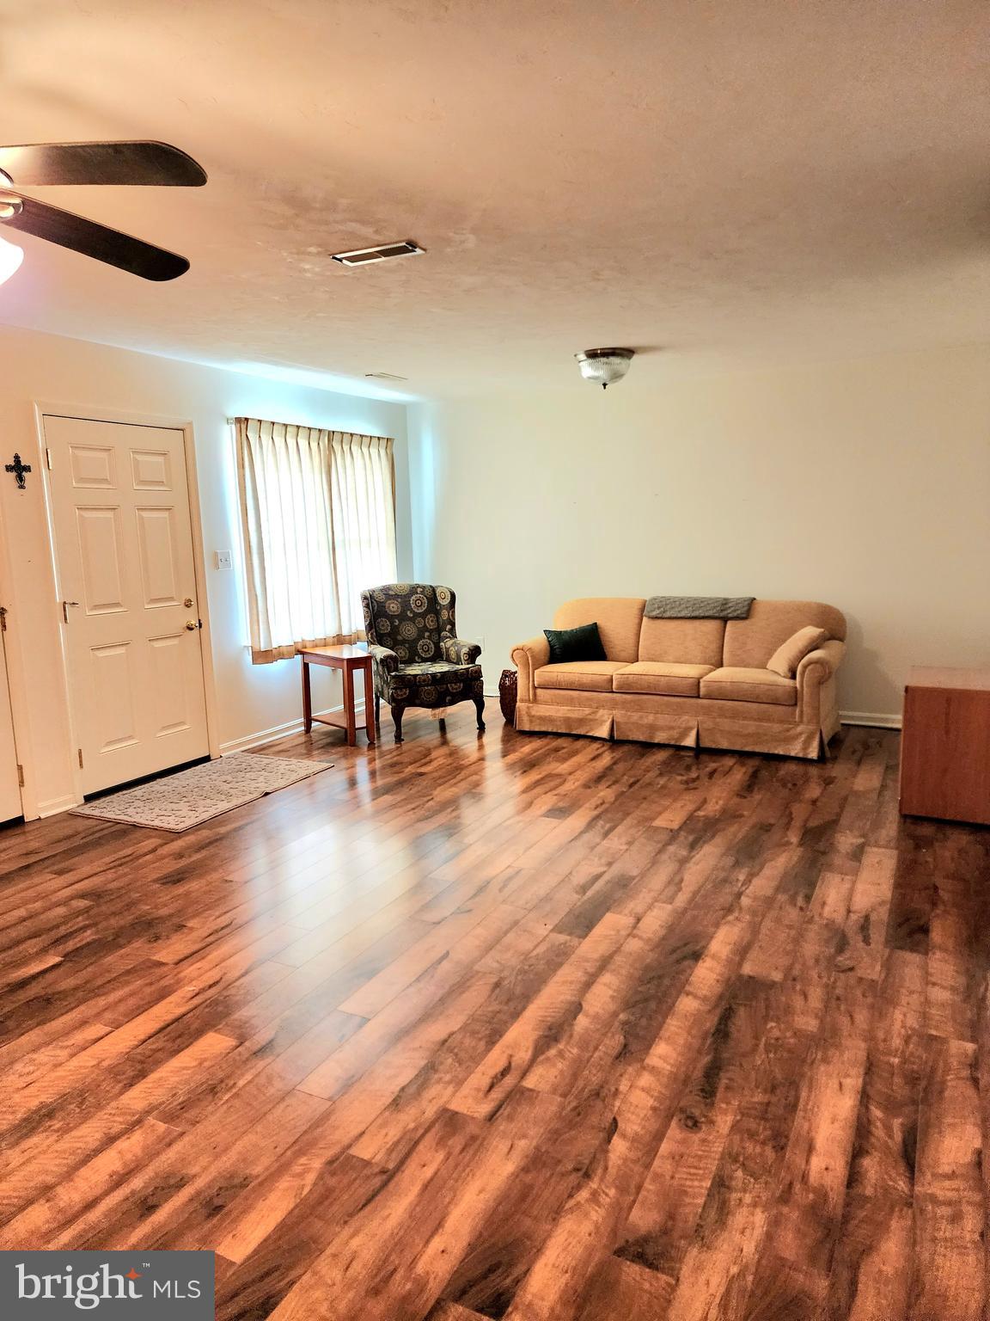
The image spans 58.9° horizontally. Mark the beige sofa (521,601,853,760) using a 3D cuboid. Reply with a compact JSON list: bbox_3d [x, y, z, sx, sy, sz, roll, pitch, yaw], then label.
[{"bbox_3d":[1.232,0.050,5.894,2.060,0.870,0.910,3,10,26],"label":"beige sofa"}]

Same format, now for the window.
[{"bbox_3d":[-1.214,-0.885,6.362,0.110,1.570,1.800,3,10,26],"label":"window"}]

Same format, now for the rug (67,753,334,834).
[{"bbox_3d":[-1.584,0.709,4.934,0.765,0.012,1.245,3,10,26],"label":"rug"}]

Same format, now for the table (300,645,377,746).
[{"bbox_3d":[-1.046,0.232,6.043,0.390,0.580,0.620,-7,11,-33],"label":"table"}]

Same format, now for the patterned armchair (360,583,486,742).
[{"bbox_3d":[-0.548,-0.024,6.251,0.730,0.995,0.760,-6,10,-28],"label":"patterned armchair"}]

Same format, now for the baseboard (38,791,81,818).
[{"bbox_3d":[-2.256,0.750,4.545,0.016,0.085,0.240,3,10,26],"label":"baseboard"}]

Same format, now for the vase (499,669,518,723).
[{"bbox_3d":[0.184,0.247,6.403,0.290,0.375,0.290,-1,9,1],"label":"vase"}]

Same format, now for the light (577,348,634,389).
[{"bbox_3d":[0.665,-1.743,5.300,0.353,0.206,0.353,-1,9,0],"label":"light"}]

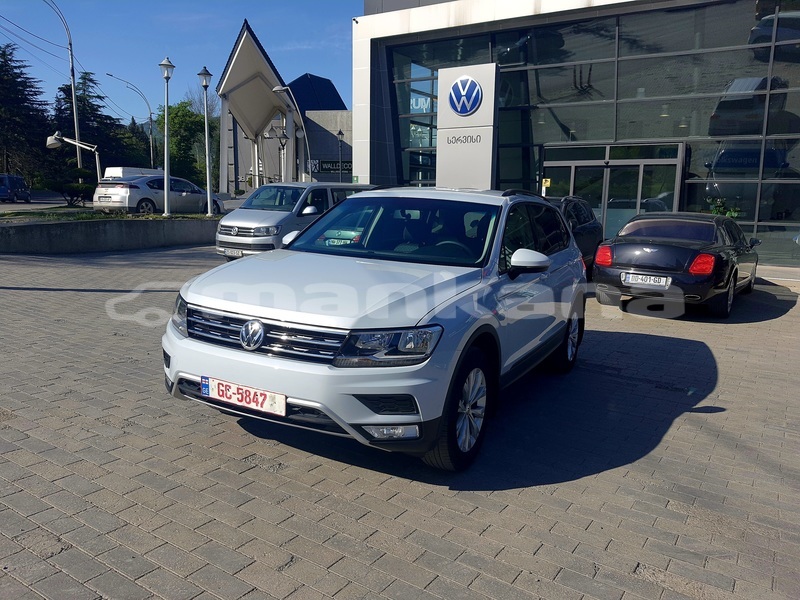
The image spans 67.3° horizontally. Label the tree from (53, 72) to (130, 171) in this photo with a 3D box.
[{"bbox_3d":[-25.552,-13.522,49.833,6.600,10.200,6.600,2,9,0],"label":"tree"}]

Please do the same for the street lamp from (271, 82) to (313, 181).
[{"bbox_3d":[-4.540,-6.140,25.360,1.700,5.600,0.500,1,9,0],"label":"street lamp"}]

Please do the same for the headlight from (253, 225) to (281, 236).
[{"bbox_3d":[-2.660,-1.375,12.030,0.420,0.220,0.340,7,11,32],"label":"headlight"}]

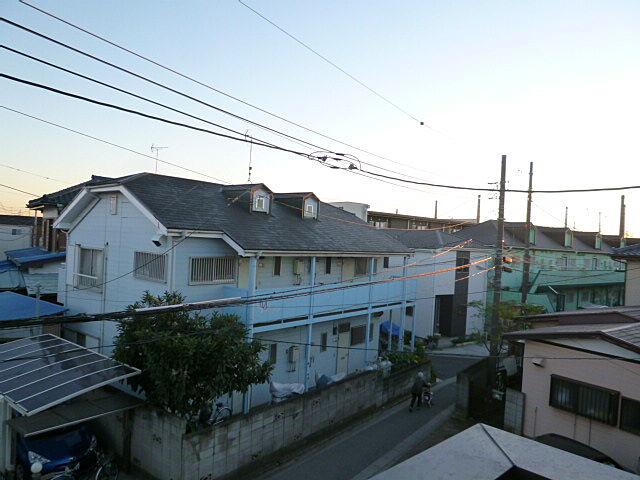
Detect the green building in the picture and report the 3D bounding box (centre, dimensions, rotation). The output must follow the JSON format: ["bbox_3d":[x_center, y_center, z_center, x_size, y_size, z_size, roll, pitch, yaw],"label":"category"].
[{"bbox_3d":[22.583,3.002,42.539,25.000,8.200,8.800,3,0,-37],"label":"green building"}]

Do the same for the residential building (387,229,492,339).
[{"bbox_3d":[7.255,2.868,33.038,5.900,6.950,9.000,3,0,-33],"label":"residential building"}]

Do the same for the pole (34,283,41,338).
[{"bbox_3d":[-9.618,3.453,15.000,0.160,4.050,0.160,2,0,37],"label":"pole"}]

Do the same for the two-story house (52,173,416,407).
[{"bbox_3d":[-2.375,1.828,19.562,8.300,7.910,14.180,2,0,37],"label":"two-story house"}]

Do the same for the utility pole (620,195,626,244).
[{"bbox_3d":[34.032,1.244,50.000,0.400,12.850,0.400,2,0,37],"label":"utility pole"}]

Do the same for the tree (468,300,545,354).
[{"bbox_3d":[9.247,4.708,22.000,3.500,3.400,3.300,2,0,37],"label":"tree"}]

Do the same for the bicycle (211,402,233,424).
[{"bbox_3d":[-2.980,4.942,12.200,0.580,1.020,1.720,3,0,33],"label":"bicycle"}]

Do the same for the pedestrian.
[{"bbox_3d":[3.443,5.368,15.700,0.520,1.430,0.620,2,0,42],"label":"pedestrian"}]

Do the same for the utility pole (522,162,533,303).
[{"bbox_3d":[13.516,0.775,29.000,0.360,11.700,0.360,2,0,37],"label":"utility pole"}]

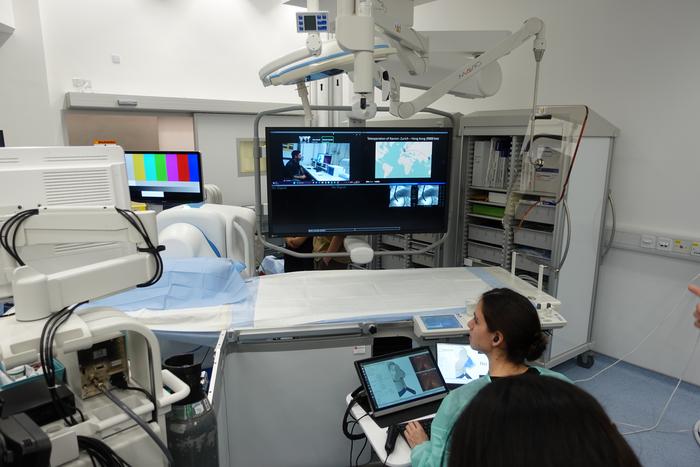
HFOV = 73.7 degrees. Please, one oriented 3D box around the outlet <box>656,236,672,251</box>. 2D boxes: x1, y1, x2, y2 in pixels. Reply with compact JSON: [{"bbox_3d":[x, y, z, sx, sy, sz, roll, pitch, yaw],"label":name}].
[{"bbox_3d":[2.282,0.074,3.386,0.015,0.088,0.095,-8,14,-35],"label":"outlet"}]

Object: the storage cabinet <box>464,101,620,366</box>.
[{"bbox_3d":[1.372,0.064,3.607,0.637,1.962,0.846,-8,14,-35],"label":"storage cabinet"}]

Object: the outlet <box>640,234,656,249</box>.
[{"bbox_3d":[2.220,0.062,3.471,0.015,0.088,0.093,-8,14,-35],"label":"outlet"}]

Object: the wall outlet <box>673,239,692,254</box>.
[{"bbox_3d":[2.345,0.093,3.302,0.015,0.089,0.097,-8,14,-35],"label":"wall outlet"}]

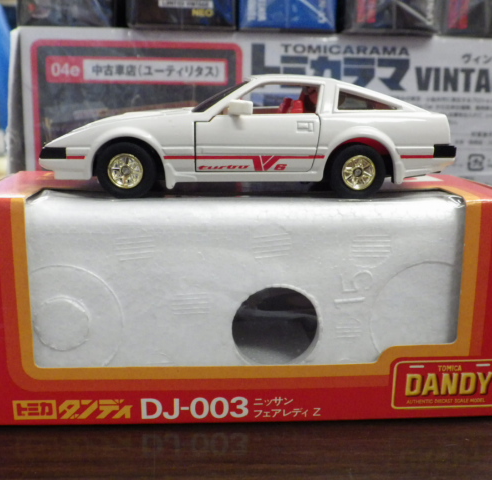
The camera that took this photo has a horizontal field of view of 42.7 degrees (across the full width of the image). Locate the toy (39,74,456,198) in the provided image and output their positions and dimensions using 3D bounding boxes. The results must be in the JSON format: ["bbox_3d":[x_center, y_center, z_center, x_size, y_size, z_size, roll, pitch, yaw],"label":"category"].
[{"bbox_3d":[0.000,-0.029,0.166,0.103,0.029,0.043,0,13,-2],"label":"toy"}]

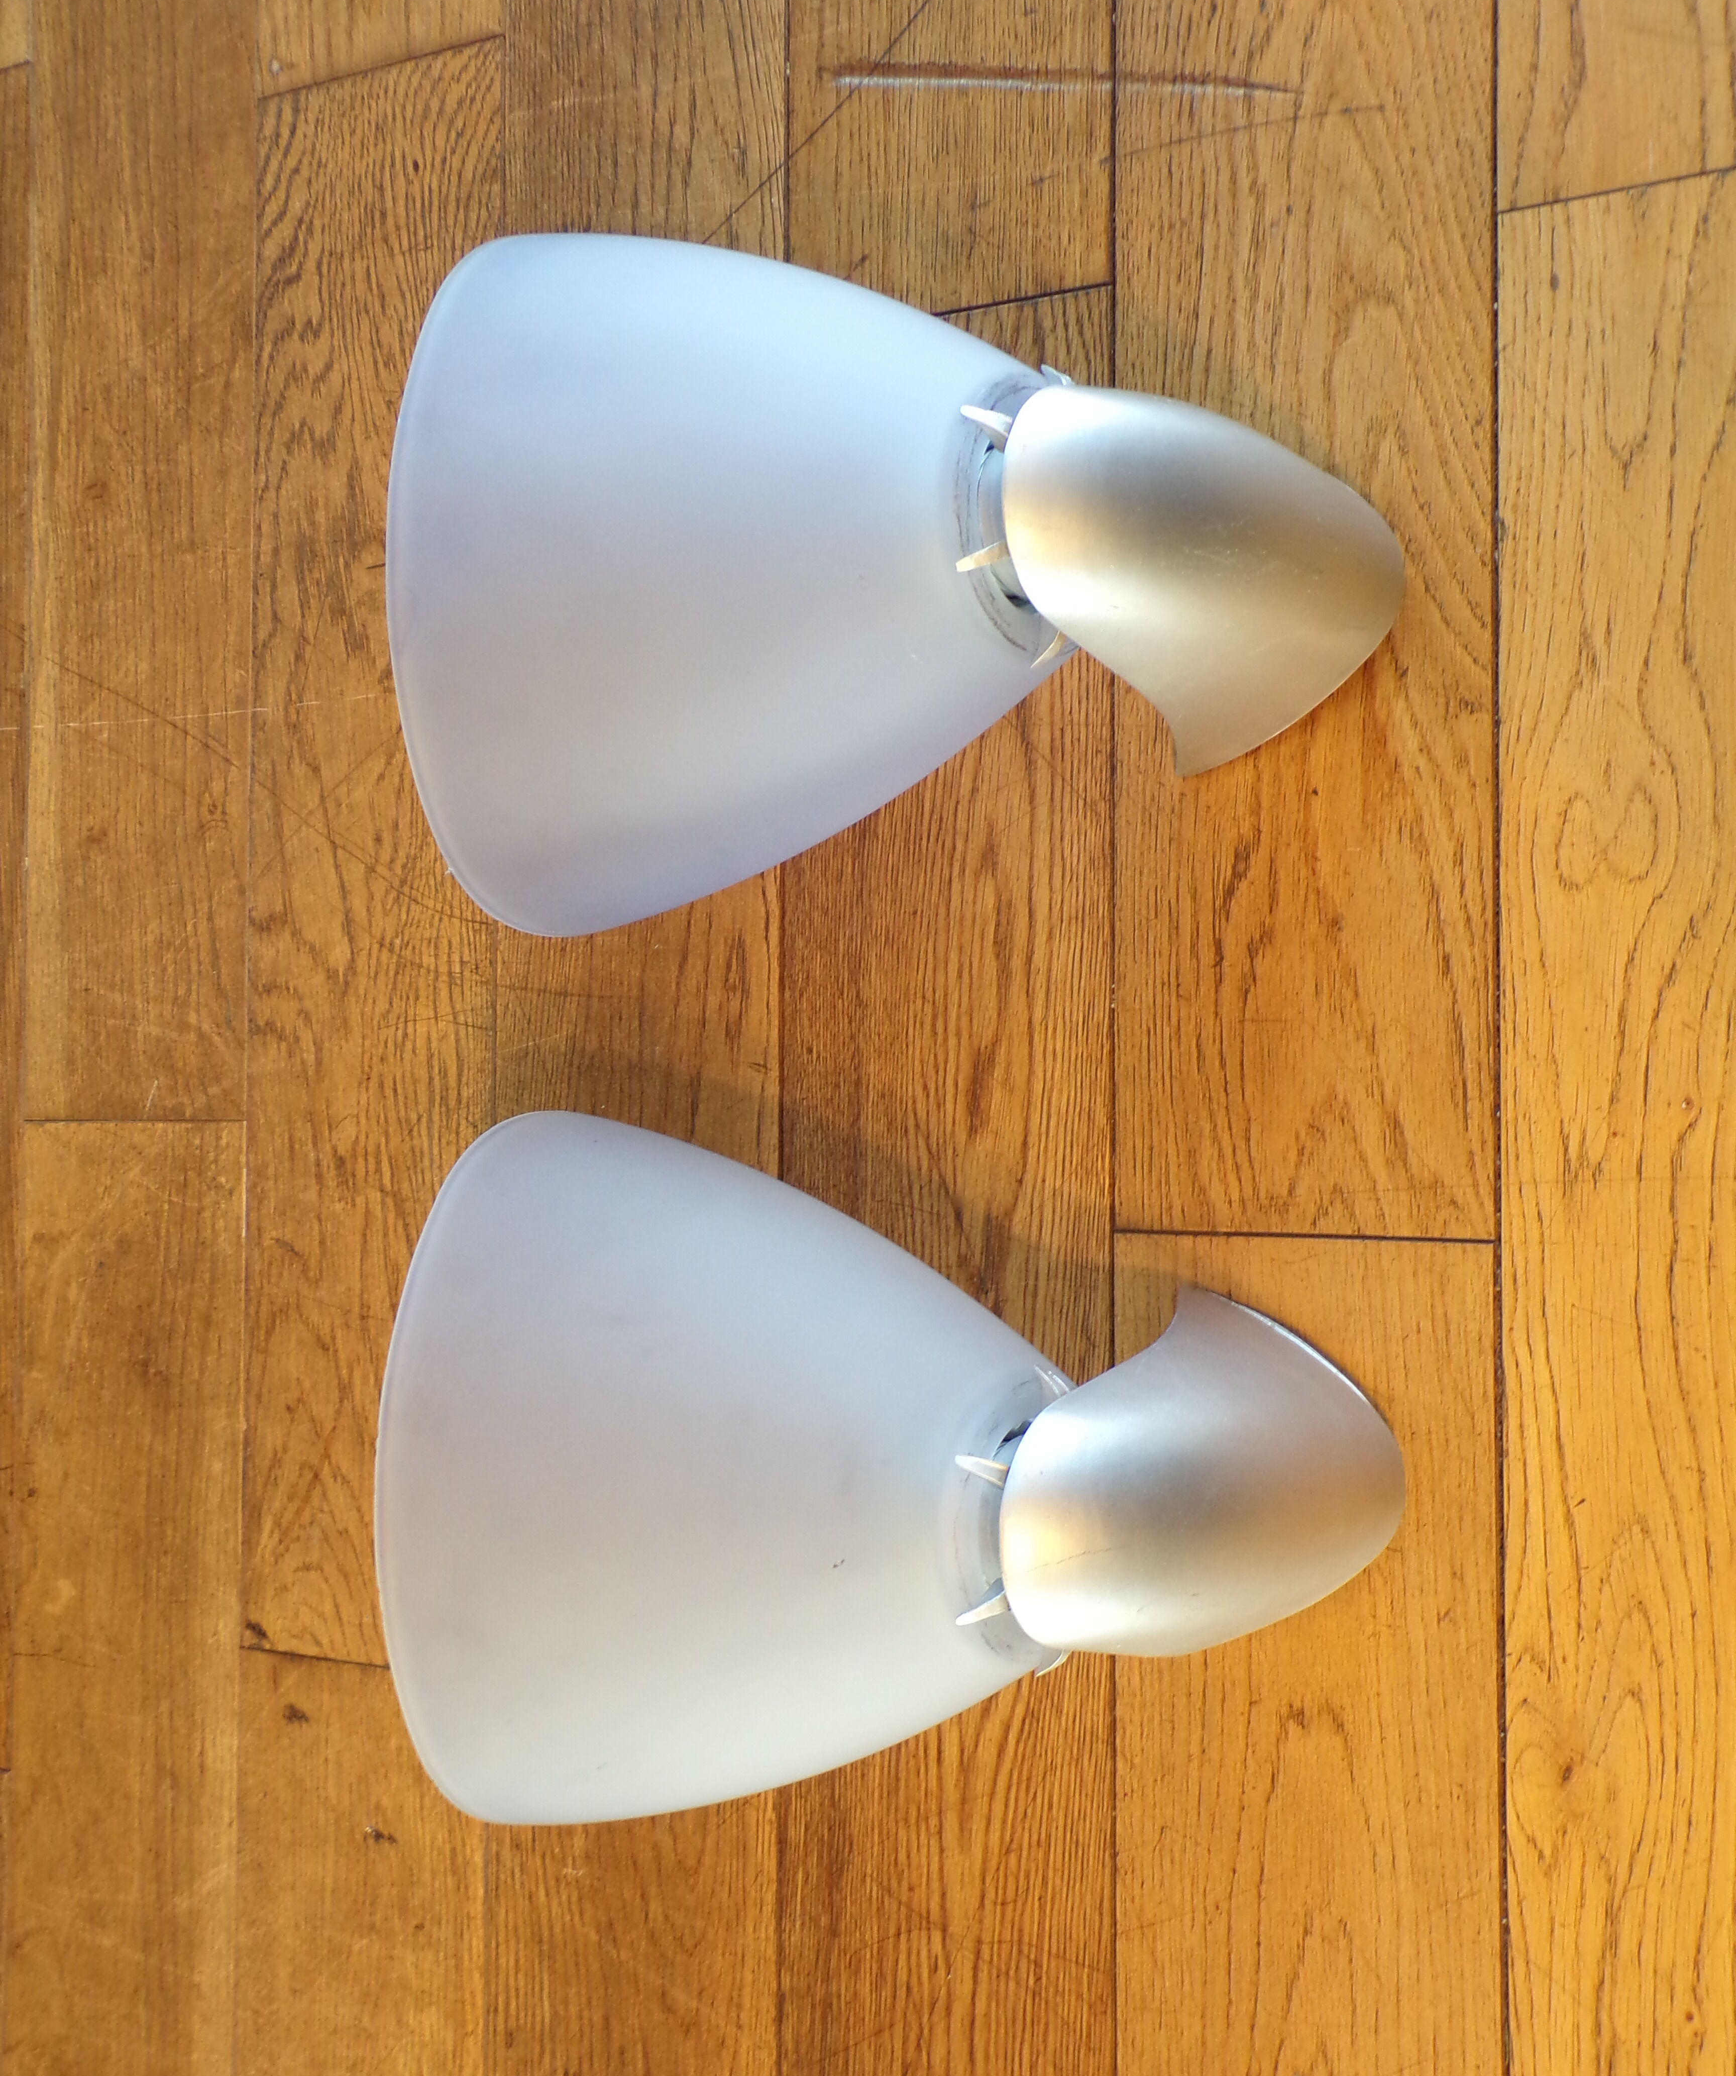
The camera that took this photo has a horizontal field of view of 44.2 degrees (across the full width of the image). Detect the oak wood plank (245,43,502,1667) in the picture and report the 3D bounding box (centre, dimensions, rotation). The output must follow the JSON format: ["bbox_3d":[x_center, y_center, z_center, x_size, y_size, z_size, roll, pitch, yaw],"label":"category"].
[{"bbox_3d":[-0.170,-0.064,0.746,0.085,0.020,0.566,0,88,0],"label":"oak wood plank"}]

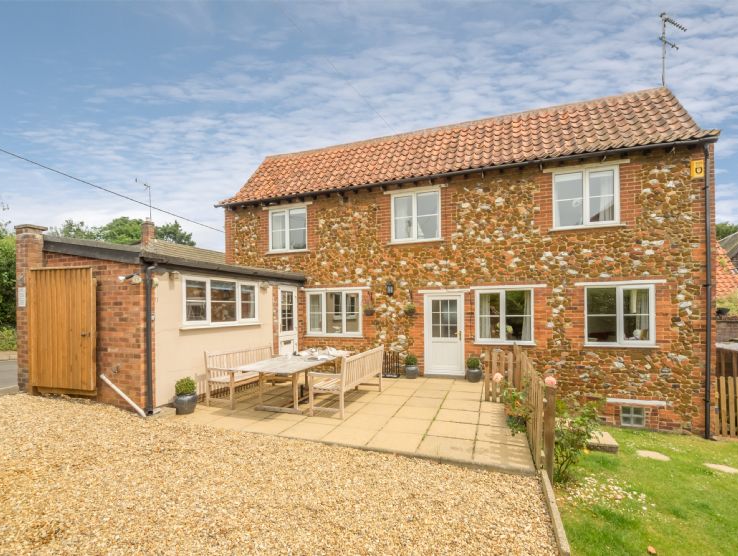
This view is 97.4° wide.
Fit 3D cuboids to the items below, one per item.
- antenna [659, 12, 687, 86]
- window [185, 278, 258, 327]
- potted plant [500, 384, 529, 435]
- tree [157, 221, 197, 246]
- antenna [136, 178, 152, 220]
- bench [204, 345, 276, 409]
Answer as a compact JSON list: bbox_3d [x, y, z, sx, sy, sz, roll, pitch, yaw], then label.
[{"bbox_3d":[7.750,-5.780,8.250,1.000,1.750,0.360,1,-3,-22],"label":"antenna"},{"bbox_3d":[-2.730,0.455,6.200,0.120,0.860,1.800,-1,-3,21],"label":"window"},{"bbox_3d":[1.930,1.744,4.300,0.350,0.600,0.350,-1,-3,21],"label":"potted plant"},{"bbox_3d":[-18.000,-0.460,30.000,5.000,9.800,5.000,1,-3,-18],"label":"tree"},{"bbox_3d":[-10.830,-3.780,15.550,0.400,2.050,1.000,-1,-3,5],"label":"antenna"},{"bbox_3d":[-2.060,1.687,5.850,0.580,0.890,1.570,-1,-3,21],"label":"bench"}]

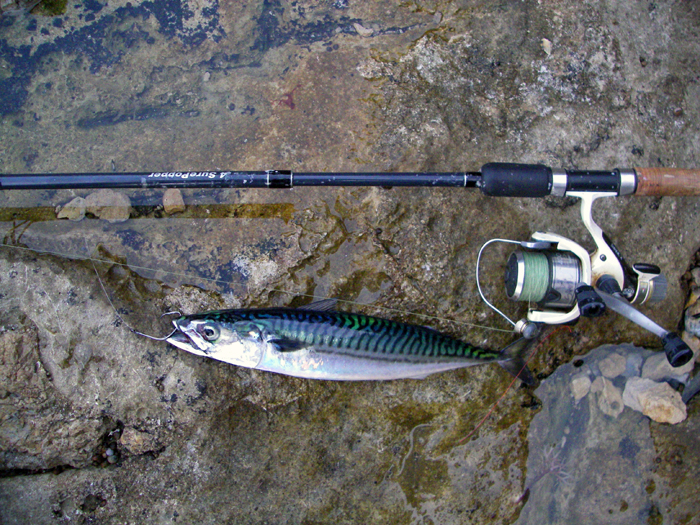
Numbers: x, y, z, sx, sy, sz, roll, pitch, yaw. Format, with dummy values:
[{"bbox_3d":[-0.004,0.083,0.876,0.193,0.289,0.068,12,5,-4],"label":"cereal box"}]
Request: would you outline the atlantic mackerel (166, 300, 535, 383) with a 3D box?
[{"bbox_3d":[0.002,0.076,0.725,0.348,0.045,0.070,4,83,0],"label":"atlantic mackerel"}]

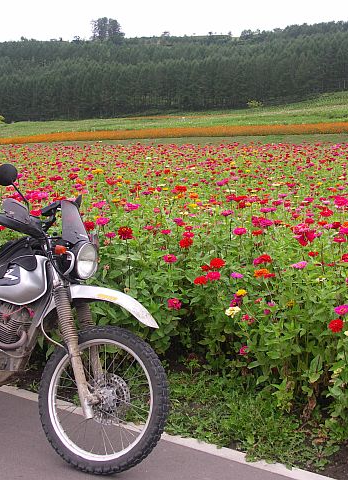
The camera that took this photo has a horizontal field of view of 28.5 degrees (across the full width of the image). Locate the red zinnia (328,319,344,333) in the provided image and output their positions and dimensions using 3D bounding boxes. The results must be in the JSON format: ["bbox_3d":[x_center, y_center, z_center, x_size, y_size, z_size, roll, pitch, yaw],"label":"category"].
[{"bbox_3d":[0.867,0.456,3.650,0.082,0.055,0.082,2,29,14],"label":"red zinnia"}]

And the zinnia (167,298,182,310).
[{"bbox_3d":[0.004,0.391,4.150,0.087,0.055,0.087,0,33,0],"label":"zinnia"}]

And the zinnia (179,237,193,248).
[{"bbox_3d":[0.072,0.019,4.300,0.088,0.056,0.088,0,13,1],"label":"zinnia"}]

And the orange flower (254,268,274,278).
[{"bbox_3d":[0.549,0.204,4.200,0.097,0.045,0.097,1,14,8],"label":"orange flower"}]

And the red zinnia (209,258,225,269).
[{"bbox_3d":[0.267,0.144,4.200,0.094,0.052,0.094,1,14,4],"label":"red zinnia"}]

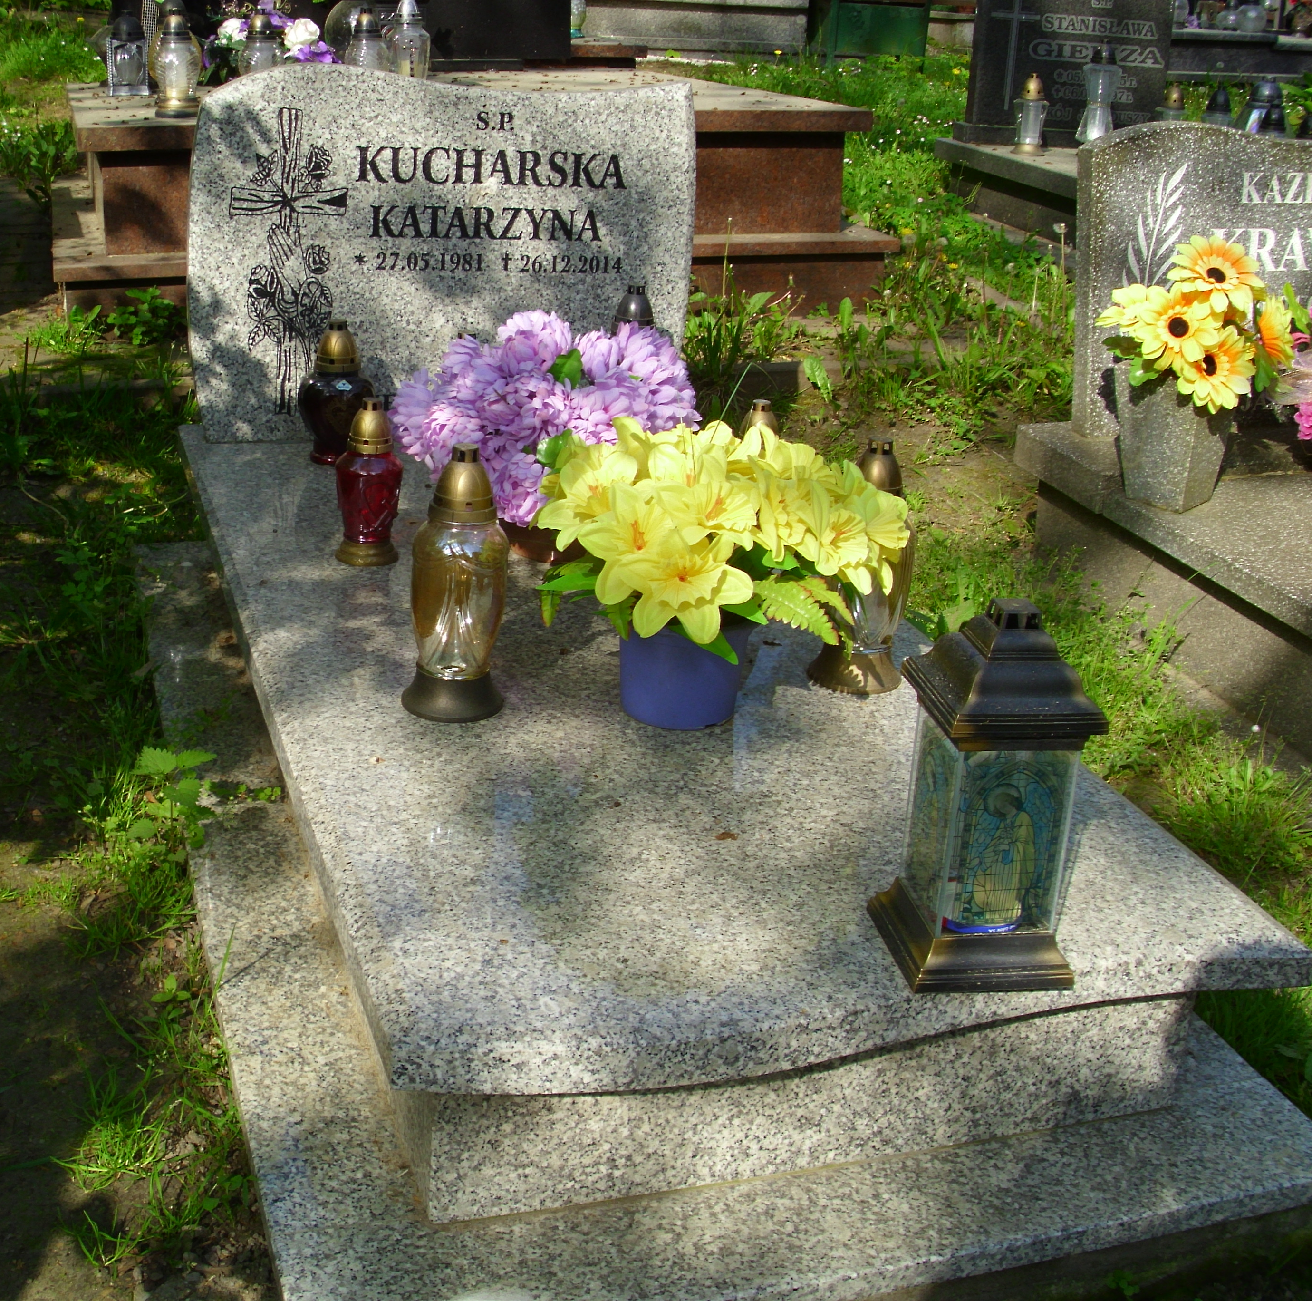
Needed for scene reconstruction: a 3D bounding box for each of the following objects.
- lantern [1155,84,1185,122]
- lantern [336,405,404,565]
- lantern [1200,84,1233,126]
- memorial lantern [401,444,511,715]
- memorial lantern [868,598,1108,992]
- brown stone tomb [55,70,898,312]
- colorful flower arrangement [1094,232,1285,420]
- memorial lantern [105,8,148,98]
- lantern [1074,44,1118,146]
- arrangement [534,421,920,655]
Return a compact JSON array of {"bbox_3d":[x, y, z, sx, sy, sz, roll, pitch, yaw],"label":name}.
[{"bbox_3d":[1.723,-1.778,5.887,0.110,0.250,0.110,-2,22,-13],"label":"lantern"},{"bbox_3d":[-0.392,-0.234,2.403,0.093,0.216,0.093,-3,22,-19],"label":"lantern"},{"bbox_3d":[1.639,-1.524,5.100,0.097,0.231,0.097,-6,22,-18],"label":"lantern"},{"bbox_3d":[-0.209,-0.075,1.840,0.113,0.280,0.113,-4,21,-19],"label":"memorial lantern"},{"bbox_3d":[0.267,0.105,1.393,0.137,0.298,0.137,0,20,-9],"label":"memorial lantern"},{"bbox_3d":[-0.675,-1.451,5.426,2.280,0.520,1.880,-6,22,-17],"label":"brown stone tomb"},{"bbox_3d":[0.910,-0.550,2.970,0.329,0.303,0.280,-6,22,-18],"label":"colorful flower arrangement"},{"bbox_3d":[-1.589,-1.796,5.242,0.118,0.235,0.118,-6,22,-17],"label":"memorial lantern"},{"bbox_3d":[1.387,-1.743,5.500,0.125,0.291,0.125,-6,22,-18],"label":"lantern"},{"bbox_3d":[0.072,-0.121,1.860,0.411,0.245,0.329,-4,21,-19],"label":"arrangement"}]

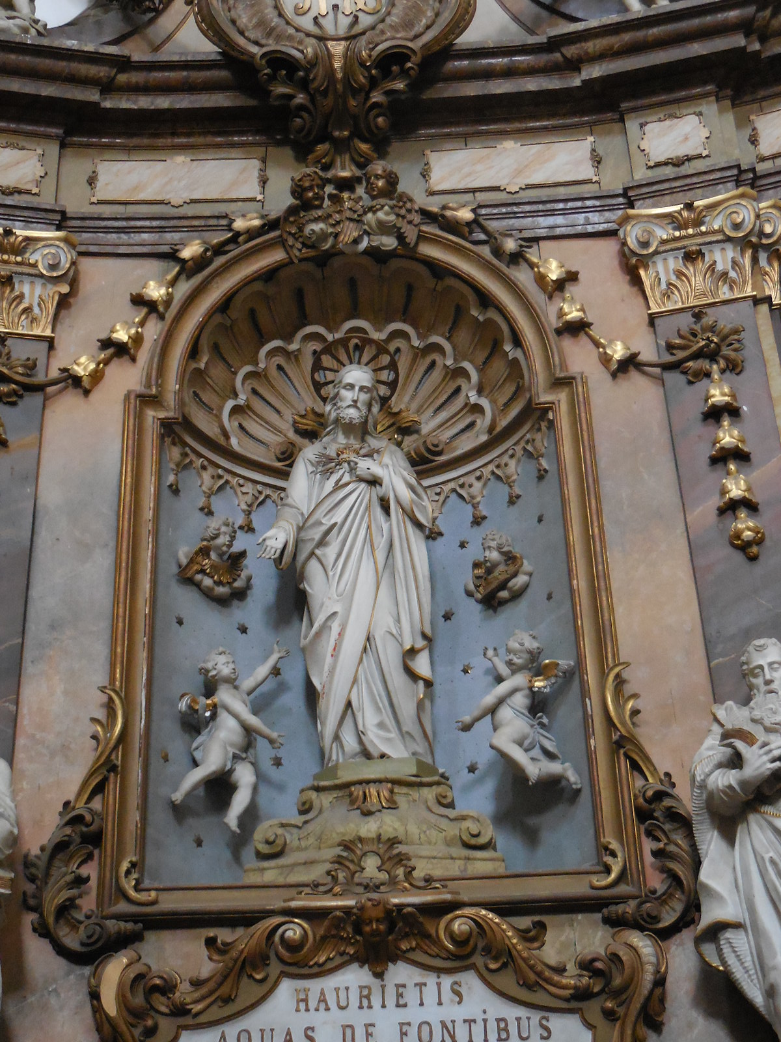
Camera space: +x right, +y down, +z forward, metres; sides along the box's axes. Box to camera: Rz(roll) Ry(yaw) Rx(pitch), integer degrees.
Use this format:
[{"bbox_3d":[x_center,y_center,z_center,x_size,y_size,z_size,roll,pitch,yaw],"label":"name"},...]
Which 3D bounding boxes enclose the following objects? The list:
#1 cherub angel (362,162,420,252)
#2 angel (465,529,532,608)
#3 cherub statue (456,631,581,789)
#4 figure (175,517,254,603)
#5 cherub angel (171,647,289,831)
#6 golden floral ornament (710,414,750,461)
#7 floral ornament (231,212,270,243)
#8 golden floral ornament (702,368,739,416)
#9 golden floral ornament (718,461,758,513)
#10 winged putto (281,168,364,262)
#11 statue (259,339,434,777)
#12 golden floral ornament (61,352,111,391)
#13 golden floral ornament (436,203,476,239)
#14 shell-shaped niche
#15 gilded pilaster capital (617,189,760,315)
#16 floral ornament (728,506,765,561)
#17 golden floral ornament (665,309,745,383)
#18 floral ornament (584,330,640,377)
[{"bbox_3d":[0.004,-1.602,7.951,0.311,0.470,0.300,-12,-30,18],"label":"cherub angel"},{"bbox_3d":[0.474,0.210,6.890,0.220,0.319,0.290,24,-39,-38],"label":"angel"},{"bbox_3d":[0.521,0.770,6.415,0.447,0.613,0.420,20,-37,-34],"label":"cherub statue"},{"bbox_3d":[-0.869,0.184,7.738,0.398,0.416,0.250,13,-32,-26],"label":"figure"},{"bbox_3d":[-0.728,0.981,7.128,0.550,0.850,0.480,19,-35,-34],"label":"cherub angel"},{"bbox_3d":[1.572,-0.388,7.241,0.187,0.208,0.150,-9,-29,12],"label":"golden floral ornament"},{"bbox_3d":[-0.711,-1.477,7.902,0.194,0.151,0.140,-2,-28,0],"label":"floral ornament"},{"bbox_3d":[1.426,-0.555,6.755,0.145,0.203,0.130,-9,-31,12],"label":"golden floral ornament"},{"bbox_3d":[1.448,-0.141,6.515,0.155,0.213,0.130,-9,-31,12],"label":"golden floral ornament"},{"bbox_3d":[-0.321,-1.429,7.324,0.386,0.455,0.270,3,-30,-9],"label":"winged putto"},{"bbox_3d":[-0.201,0.127,6.861,0.746,2.000,0.580,-4,-30,3],"label":"statue"},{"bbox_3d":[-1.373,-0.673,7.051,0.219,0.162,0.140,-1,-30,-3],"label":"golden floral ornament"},{"bbox_3d":[0.328,-1.513,7.895,0.202,0.172,0.140,-2,-28,0],"label":"golden floral ornament"},{"bbox_3d":[-0.175,-0.796,8.065,1.677,0.861,0.762,-2,-28,0],"label":"shell-shaped niche"},{"bbox_3d":[1.361,-1.232,7.170,0.623,0.590,0.270,-9,-31,12],"label":"gilded pilaster capital"},{"bbox_3d":[1.597,0.056,7.003,0.159,0.239,0.130,-9,-29,12],"label":"floral ornament"},{"bbox_3d":[1.505,-0.841,7.507,0.385,0.403,0.130,-9,-29,12],"label":"golden floral ornament"},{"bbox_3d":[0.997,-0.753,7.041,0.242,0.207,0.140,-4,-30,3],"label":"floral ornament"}]

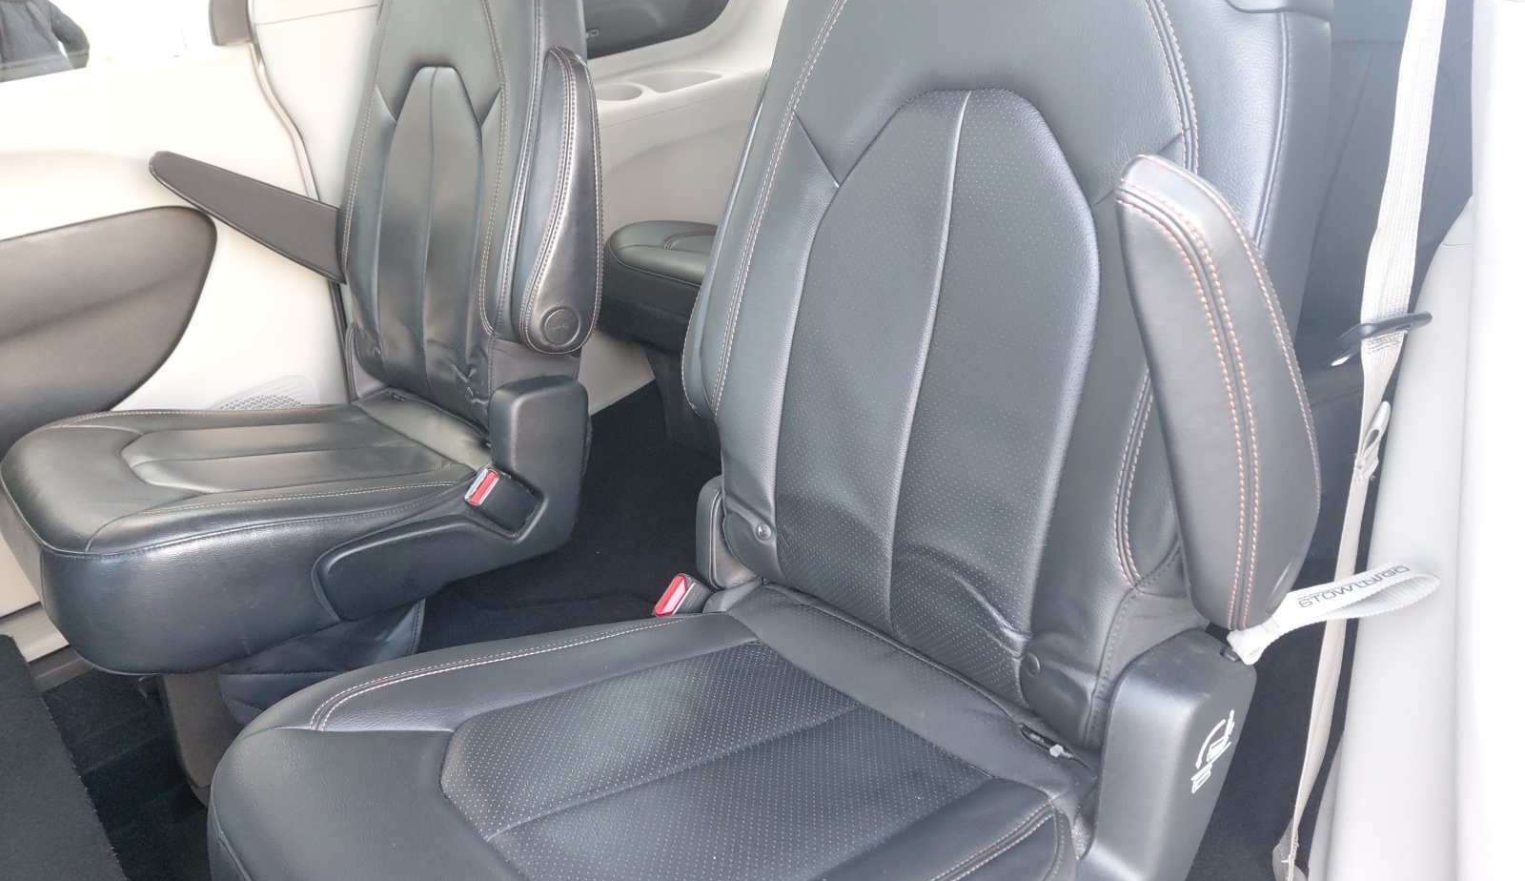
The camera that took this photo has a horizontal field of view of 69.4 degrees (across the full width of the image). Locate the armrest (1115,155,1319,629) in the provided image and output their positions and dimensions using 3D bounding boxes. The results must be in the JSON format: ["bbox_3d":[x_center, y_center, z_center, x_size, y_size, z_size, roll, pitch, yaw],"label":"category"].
[{"bbox_3d":[0.262,-0.021,0.623,0.060,0.335,0.108,21,57,44],"label":"armrest"}]

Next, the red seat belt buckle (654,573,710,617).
[{"bbox_3d":[-0.065,0.158,1.033,0.024,0.060,0.042,21,72,44],"label":"red seat belt buckle"}]

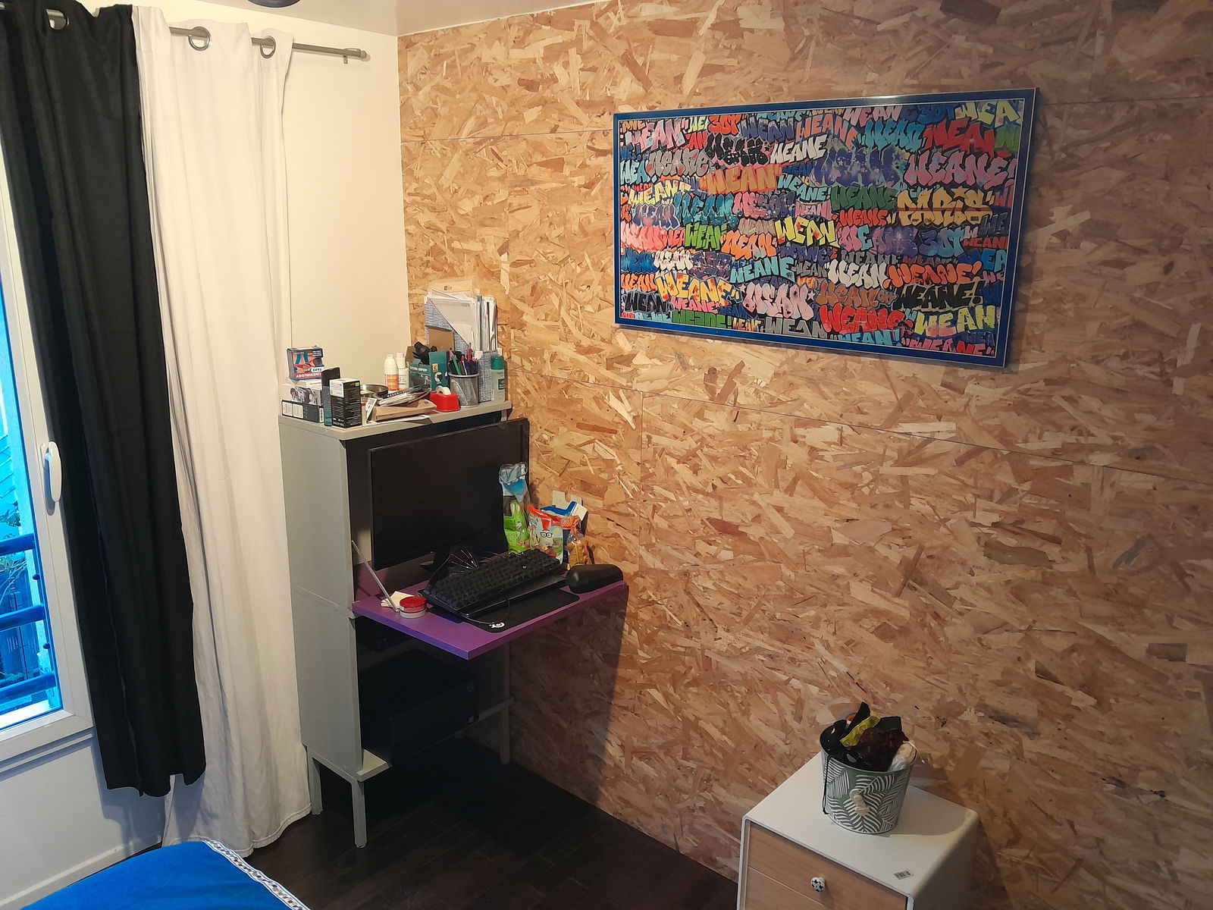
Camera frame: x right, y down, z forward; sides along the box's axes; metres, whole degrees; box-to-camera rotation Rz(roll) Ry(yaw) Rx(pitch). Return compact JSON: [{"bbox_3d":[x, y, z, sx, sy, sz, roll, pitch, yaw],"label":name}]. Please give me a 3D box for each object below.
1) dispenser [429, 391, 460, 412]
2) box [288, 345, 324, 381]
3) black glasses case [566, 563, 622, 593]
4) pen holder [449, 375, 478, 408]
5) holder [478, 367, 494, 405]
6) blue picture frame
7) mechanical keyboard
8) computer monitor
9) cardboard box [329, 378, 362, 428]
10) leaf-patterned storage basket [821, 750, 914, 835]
[{"bbox_3d":[-0.479,-0.162,2.672,0.085,0.056,0.050,14,19,42],"label":"dispenser"},{"bbox_3d":[-0.839,-0.256,2.545,0.088,0.090,0.050,-9,17,-34],"label":"box"},{"bbox_3d":[-0.035,0.343,2.580,0.152,0.056,0.072,-12,20,-42],"label":"black glasses case"},{"bbox_3d":[-0.425,-0.196,2.728,0.090,0.095,0.090,1,14,0],"label":"pen holder"},{"bbox_3d":[-0.393,-0.223,2.790,0.075,0.115,0.066,12,18,37],"label":"holder"},{"bbox_3d":[0.423,-0.525,2.093,1.010,0.532,0.025,12,18,37],"label":"blue picture frame"},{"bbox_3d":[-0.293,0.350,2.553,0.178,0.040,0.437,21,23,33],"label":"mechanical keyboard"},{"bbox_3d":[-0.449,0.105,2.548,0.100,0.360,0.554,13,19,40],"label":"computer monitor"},{"bbox_3d":[-0.695,-0.138,2.430,0.054,0.120,0.057,10,17,32],"label":"cardboard box"},{"bbox_3d":[0.577,0.722,2.033,0.207,0.170,0.207,12,18,37],"label":"leaf-patterned storage basket"}]

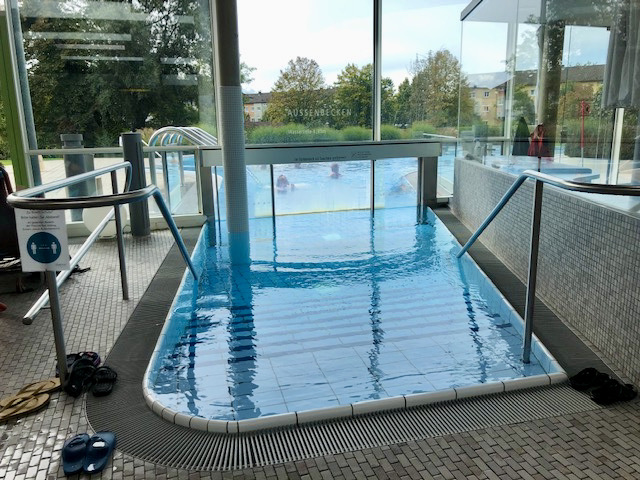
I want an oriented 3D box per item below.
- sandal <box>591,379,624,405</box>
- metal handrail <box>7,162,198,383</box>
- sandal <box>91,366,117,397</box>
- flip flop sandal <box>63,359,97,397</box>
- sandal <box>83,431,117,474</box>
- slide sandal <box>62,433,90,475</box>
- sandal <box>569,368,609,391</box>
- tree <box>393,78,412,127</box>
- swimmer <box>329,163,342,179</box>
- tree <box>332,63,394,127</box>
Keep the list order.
[{"bbox_3d":[1.383,0.704,2.421,0.250,0.075,0.100,-6,13,-21],"label":"sandal"},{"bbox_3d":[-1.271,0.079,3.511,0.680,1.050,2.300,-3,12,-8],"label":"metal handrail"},{"bbox_3d":[-1.113,0.707,2.667,0.100,0.070,0.260,-5,13,-17],"label":"sandal"},{"bbox_3d":[-1.258,0.701,2.695,0.100,0.075,0.275,-4,12,-15],"label":"flip flop sandal"},{"bbox_3d":[-0.880,0.828,2.075,0.100,0.070,0.245,-3,12,-10],"label":"sandal"},{"bbox_3d":[-0.980,0.832,2.068,0.095,0.070,0.245,-5,13,-18],"label":"slide sandal"},{"bbox_3d":[1.339,0.673,2.568,0.250,0.075,0.100,-7,13,-23],"label":"sandal"},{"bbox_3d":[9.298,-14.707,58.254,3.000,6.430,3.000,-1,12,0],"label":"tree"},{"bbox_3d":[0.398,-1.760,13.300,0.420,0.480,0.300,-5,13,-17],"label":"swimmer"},{"bbox_3d":[4.676,-14.951,56.136,6.970,7.980,6.500,-1,12,0],"label":"tree"}]

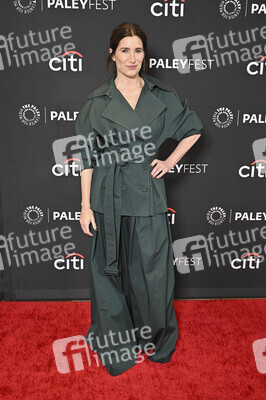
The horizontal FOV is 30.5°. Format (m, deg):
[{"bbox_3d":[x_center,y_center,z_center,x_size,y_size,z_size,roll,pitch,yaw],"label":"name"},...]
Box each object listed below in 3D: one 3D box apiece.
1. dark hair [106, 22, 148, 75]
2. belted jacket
[{"bbox_3d":[-0.027,-0.683,2.200,0.180,0.235,0.225,-3,14,-15],"label":"dark hair"},{"bbox_3d":[0.025,-0.110,2.275,0.580,0.920,0.320,-2,14,-9],"label":"belted jacket"}]

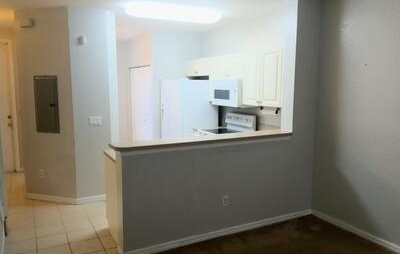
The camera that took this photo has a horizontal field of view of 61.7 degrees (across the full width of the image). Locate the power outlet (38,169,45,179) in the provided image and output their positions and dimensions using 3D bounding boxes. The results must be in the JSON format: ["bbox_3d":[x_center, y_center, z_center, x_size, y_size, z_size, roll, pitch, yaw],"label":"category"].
[{"bbox_3d":[-2.293,0.686,4.851,0.073,0.115,0.012,2,8,14],"label":"power outlet"}]

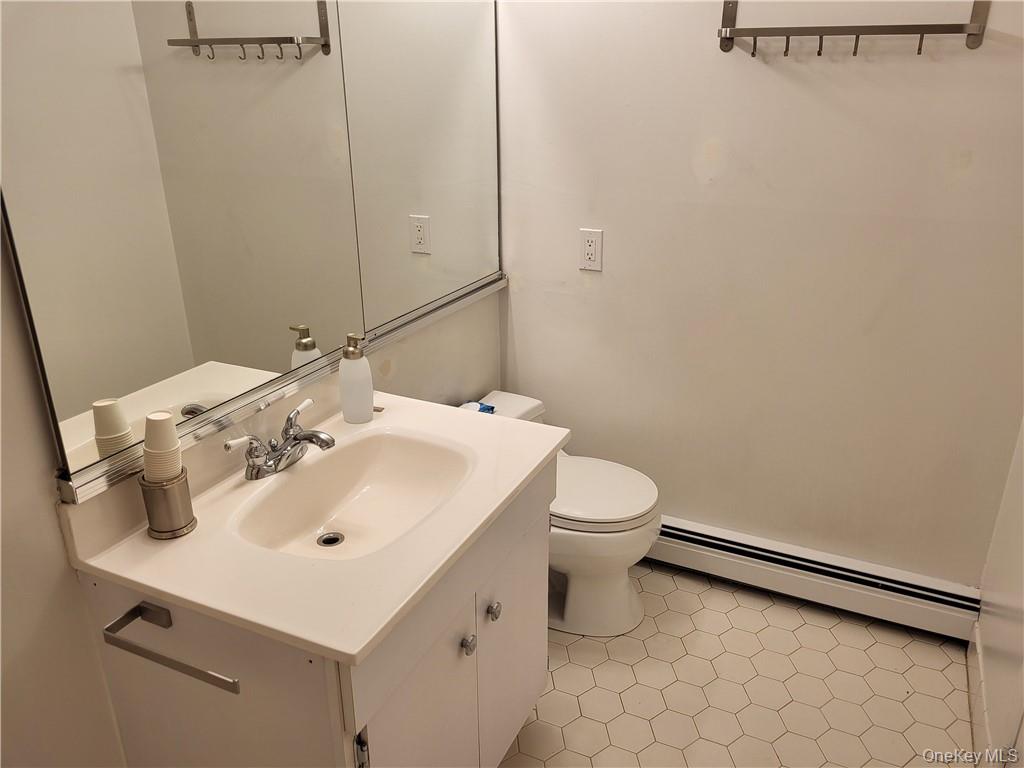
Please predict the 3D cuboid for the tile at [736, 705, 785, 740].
[{"bbox_3d":[0.609,0.831,1.882,0.123,0.008,0.106,10,24,23],"label":"tile"}]

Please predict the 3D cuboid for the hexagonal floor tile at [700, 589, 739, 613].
[{"bbox_3d":[0.645,0.677,2.401,0.127,0.008,0.110,10,24,23],"label":"hexagonal floor tile"}]

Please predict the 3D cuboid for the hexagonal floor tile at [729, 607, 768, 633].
[{"bbox_3d":[0.699,0.702,2.284,0.109,0.009,0.126,-2,22,-4],"label":"hexagonal floor tile"}]

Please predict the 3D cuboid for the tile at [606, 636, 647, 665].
[{"bbox_3d":[0.327,0.762,2.196,0.127,0.008,0.110,10,24,23],"label":"tile"}]

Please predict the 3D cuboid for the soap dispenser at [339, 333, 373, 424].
[{"bbox_3d":[-0.341,-0.012,1.673,0.072,0.195,0.069,0,22,0],"label":"soap dispenser"}]

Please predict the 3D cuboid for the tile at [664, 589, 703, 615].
[{"bbox_3d":[0.515,0.658,2.311,0.123,0.008,0.106,10,24,23],"label":"tile"}]

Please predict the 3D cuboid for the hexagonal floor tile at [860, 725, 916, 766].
[{"bbox_3d":[0.918,0.888,1.882,0.127,0.008,0.110,10,24,23],"label":"hexagonal floor tile"}]

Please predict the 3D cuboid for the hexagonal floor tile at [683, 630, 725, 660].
[{"bbox_3d":[0.531,0.728,2.138,0.123,0.008,0.106,10,24,23],"label":"hexagonal floor tile"}]

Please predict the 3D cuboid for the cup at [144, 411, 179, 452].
[{"bbox_3d":[-0.575,0.076,1.260,0.057,0.054,0.057,4,21,-2],"label":"cup"}]

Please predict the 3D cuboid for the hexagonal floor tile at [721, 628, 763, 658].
[{"bbox_3d":[0.652,0.740,2.192,0.109,0.009,0.126,-2,22,-4],"label":"hexagonal floor tile"}]

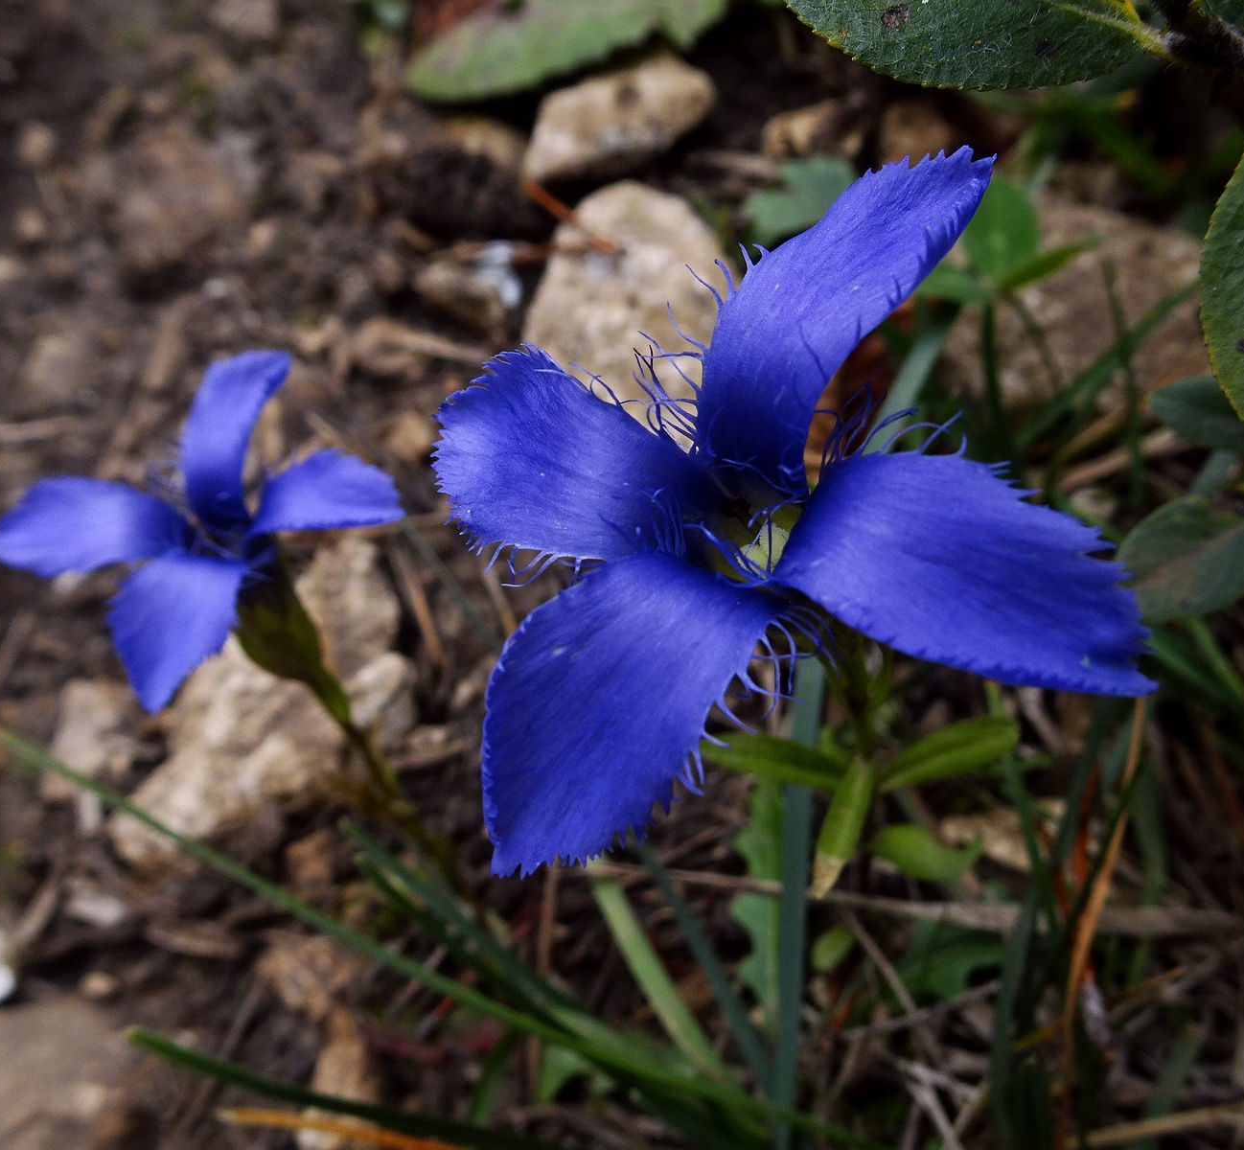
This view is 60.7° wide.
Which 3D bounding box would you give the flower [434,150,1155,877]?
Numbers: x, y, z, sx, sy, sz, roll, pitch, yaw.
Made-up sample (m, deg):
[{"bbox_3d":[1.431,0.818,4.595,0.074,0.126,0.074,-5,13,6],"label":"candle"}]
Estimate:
[{"bbox_3d":[0.013,-0.004,0.081,0.054,0.019,0.057,6,69,19],"label":"flower"}]

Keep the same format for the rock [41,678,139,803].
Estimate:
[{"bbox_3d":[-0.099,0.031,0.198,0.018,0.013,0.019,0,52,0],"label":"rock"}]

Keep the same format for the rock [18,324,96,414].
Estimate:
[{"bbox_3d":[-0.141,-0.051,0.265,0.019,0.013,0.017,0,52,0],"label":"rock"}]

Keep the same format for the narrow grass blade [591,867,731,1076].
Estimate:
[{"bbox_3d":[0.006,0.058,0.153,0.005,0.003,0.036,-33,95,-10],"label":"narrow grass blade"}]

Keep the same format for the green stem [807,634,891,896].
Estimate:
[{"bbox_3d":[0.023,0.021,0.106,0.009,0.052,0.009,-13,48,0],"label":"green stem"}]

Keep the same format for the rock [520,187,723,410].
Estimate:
[{"bbox_3d":[0.000,-0.062,0.246,0.046,0.032,0.073,-4,49,0],"label":"rock"}]

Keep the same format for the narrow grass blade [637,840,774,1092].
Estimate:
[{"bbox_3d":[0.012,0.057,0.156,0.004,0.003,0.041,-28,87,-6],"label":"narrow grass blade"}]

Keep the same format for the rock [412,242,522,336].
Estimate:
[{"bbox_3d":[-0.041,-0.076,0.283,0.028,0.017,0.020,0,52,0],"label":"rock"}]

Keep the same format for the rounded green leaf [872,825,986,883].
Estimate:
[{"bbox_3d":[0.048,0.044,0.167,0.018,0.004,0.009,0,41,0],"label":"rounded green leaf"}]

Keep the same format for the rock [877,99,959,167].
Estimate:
[{"bbox_3d":[0.084,-0.125,0.301,0.019,0.014,0.022,-4,49,0],"label":"rock"}]

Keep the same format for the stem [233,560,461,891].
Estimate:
[{"bbox_3d":[-0.032,0.023,0.139,0.011,0.067,0.011,-16,40,0],"label":"stem"}]

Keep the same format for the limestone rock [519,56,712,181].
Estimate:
[{"bbox_3d":[-0.001,-0.132,0.308,0.055,0.027,0.036,-4,49,0],"label":"limestone rock"}]

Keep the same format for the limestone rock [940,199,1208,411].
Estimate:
[{"bbox_3d":[0.102,-0.063,0.243,0.050,0.027,0.058,-4,49,0],"label":"limestone rock"}]

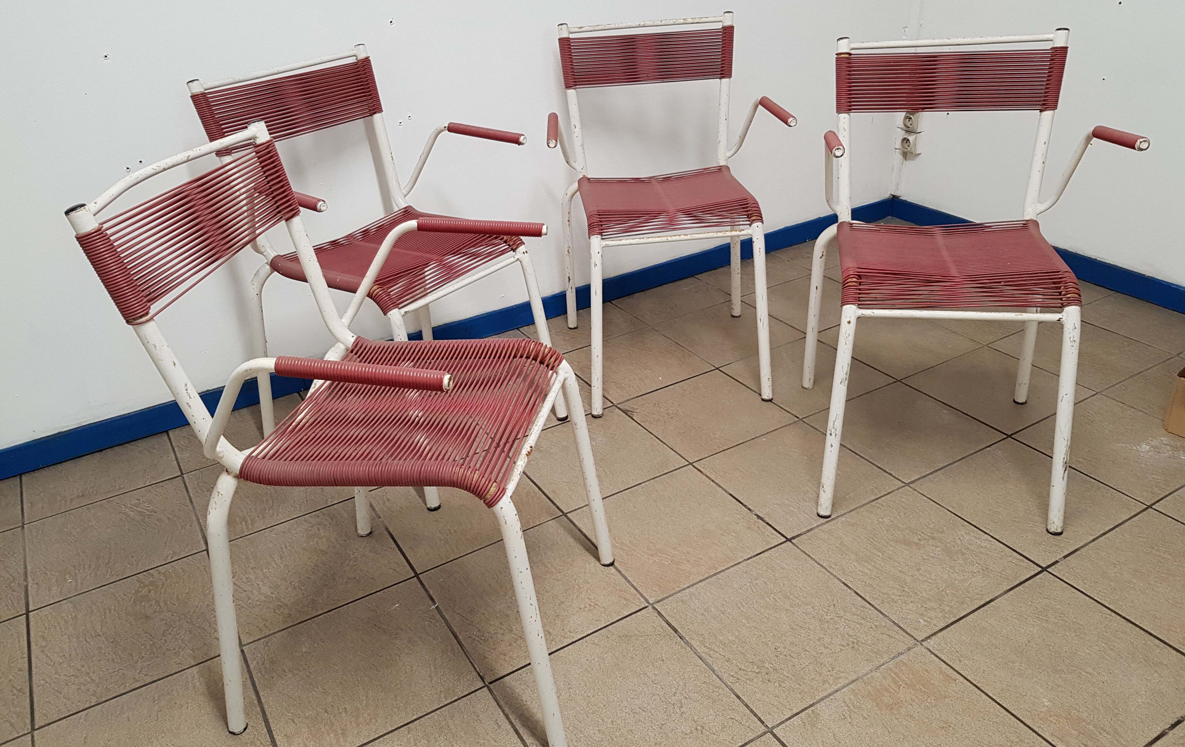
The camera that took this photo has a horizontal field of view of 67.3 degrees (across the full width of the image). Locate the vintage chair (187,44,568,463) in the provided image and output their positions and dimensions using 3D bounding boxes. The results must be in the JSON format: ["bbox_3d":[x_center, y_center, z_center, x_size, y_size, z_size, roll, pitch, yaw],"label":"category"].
[{"bbox_3d":[-0.427,-0.233,1.895,0.538,0.809,0.539,18,35,34],"label":"vintage chair"}]

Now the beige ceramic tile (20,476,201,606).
[{"bbox_3d":[-0.945,0.326,1.760,0.302,0.010,0.297,-18,32,-25],"label":"beige ceramic tile"}]

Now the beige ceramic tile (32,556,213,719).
[{"bbox_3d":[-0.790,0.443,1.528,0.302,0.010,0.297,-18,32,-25],"label":"beige ceramic tile"}]

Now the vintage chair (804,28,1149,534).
[{"bbox_3d":[0.671,-0.194,1.701,0.508,0.809,0.538,3,29,11],"label":"vintage chair"}]

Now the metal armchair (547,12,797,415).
[{"bbox_3d":[0.169,-0.384,2.099,0.525,0.794,0.517,-5,29,-2],"label":"metal armchair"}]

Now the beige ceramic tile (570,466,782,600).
[{"bbox_3d":[0.155,0.299,1.709,0.301,0.010,0.299,-18,32,-25],"label":"beige ceramic tile"}]

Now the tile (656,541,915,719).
[{"bbox_3d":[0.309,0.414,1.460,0.302,0.010,0.297,-18,32,-25],"label":"tile"}]

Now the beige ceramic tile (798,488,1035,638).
[{"bbox_3d":[0.573,0.326,1.591,0.302,0.010,0.297,-18,32,-25],"label":"beige ceramic tile"}]

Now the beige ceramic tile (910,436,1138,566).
[{"bbox_3d":[0.836,0.239,1.723,0.302,0.010,0.297,-18,32,-25],"label":"beige ceramic tile"}]

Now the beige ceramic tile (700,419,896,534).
[{"bbox_3d":[0.421,0.212,1.840,0.304,0.010,0.300,-18,32,-25],"label":"beige ceramic tile"}]

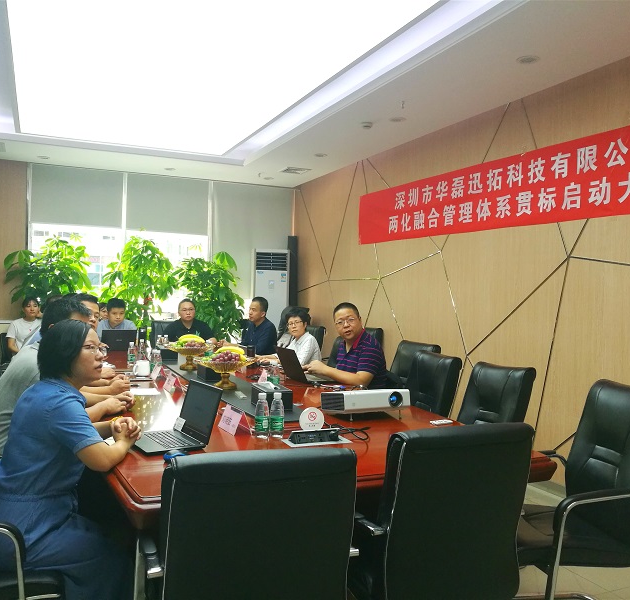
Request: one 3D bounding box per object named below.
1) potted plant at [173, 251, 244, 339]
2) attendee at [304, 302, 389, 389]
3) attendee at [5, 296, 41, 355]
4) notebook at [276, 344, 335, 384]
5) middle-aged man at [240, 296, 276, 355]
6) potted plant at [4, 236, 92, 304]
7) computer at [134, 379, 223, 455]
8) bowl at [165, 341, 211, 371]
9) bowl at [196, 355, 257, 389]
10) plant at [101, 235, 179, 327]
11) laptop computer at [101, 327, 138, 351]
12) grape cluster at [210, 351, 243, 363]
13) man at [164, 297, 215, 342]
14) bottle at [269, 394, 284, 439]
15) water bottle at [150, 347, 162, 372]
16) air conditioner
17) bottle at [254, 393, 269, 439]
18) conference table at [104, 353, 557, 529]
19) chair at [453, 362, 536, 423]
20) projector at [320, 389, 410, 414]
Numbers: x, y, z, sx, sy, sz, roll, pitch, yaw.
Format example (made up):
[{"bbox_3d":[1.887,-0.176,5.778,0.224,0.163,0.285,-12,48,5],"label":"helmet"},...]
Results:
[{"bbox_3d":[-1.333,0.342,7.792,0.780,1.860,0.780,0,1,-24],"label":"potted plant"},{"bbox_3d":[0.180,0.692,4.400,0.780,1.330,0.520,0,1,-36],"label":"attendee"},{"bbox_3d":[-2.957,0.567,6.372,0.500,1.186,0.750,1,1,-24],"label":"attendee"},{"bbox_3d":[-0.059,0.483,4.642,0.350,0.250,0.350,0,1,-26],"label":"notebook"},{"bbox_3d":[-0.714,0.631,6.527,0.780,1.300,0.550,1,1,-30],"label":"middle-aged man"},{"bbox_3d":[-2.929,0.226,6.805,0.950,1.857,0.950,1,1,-24],"label":"potted plant"},{"bbox_3d":[-0.638,0.513,2.762,0.330,0.250,0.350,0,1,-31],"label":"computer"},{"bbox_3d":[-0.969,0.448,4.820,0.350,0.180,0.350,1,0,0],"label":"bowl"},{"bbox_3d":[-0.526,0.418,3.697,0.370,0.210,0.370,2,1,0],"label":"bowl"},{"bbox_3d":[-2.013,0.212,7.153,0.900,1.924,0.900,1,1,-24],"label":"plant"},{"bbox_3d":[-1.950,0.394,6.190,0.345,0.220,0.310,1,1,-24],"label":"laptop computer"},{"bbox_3d":[-0.550,0.354,3.880,0.190,0.090,0.140,1,1,-24],"label":"grape cluster"},{"bbox_3d":[-1.432,0.630,6.984,0.550,1.270,0.800,1,0,-21],"label":"man"},{"bbox_3d":[-0.179,0.531,2.928,0.065,0.220,0.065,1,1,0],"label":"bottle"},{"bbox_3d":[-1.113,0.442,4.370,0.062,0.193,0.062,1,1,-24],"label":"water bottle"},{"bbox_3d":[-0.591,0.277,8.213,0.480,1.839,0.340,1,1,-12],"label":"air conditioner"},{"bbox_3d":[-0.248,0.531,2.909,0.065,0.220,0.065,1,1,0],"label":"bottle"},{"bbox_3d":[-0.822,0.920,4.425,1.720,0.750,5.070,1,1,-24],"label":"conference table"},{"bbox_3d":[0.814,0.872,3.275,0.660,1.030,0.580,0,1,-32],"label":"chair"},{"bbox_3d":[0.243,0.481,3.000,0.355,0.095,0.250,1,-2,-24],"label":"projector"}]

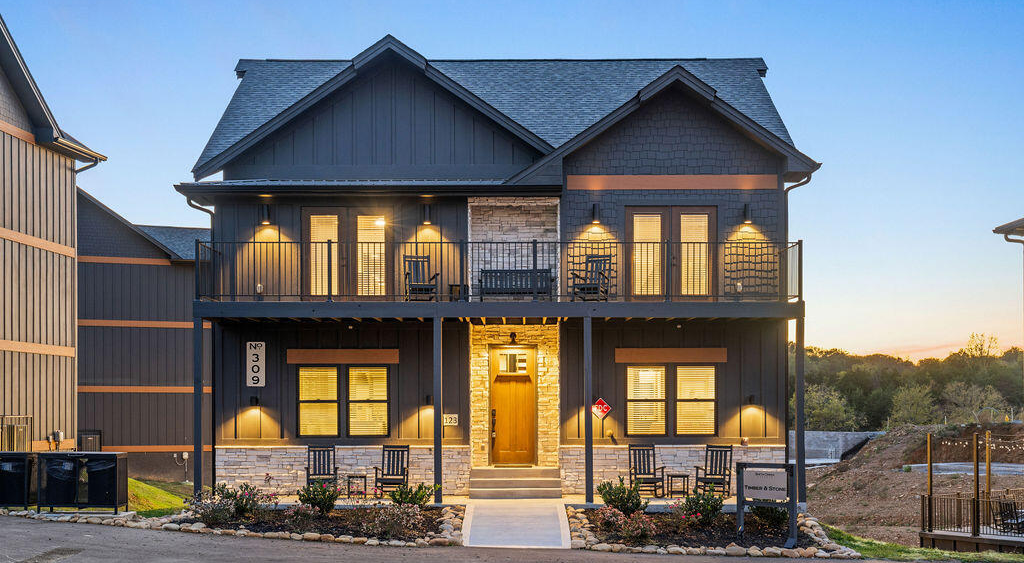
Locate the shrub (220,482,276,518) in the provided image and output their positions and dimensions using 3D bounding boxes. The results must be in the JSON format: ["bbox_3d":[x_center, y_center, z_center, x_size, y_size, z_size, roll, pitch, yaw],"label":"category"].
[{"bbox_3d":[-5.006,4.161,22.700,1.050,0.700,0.950,0,-2,0],"label":"shrub"}]

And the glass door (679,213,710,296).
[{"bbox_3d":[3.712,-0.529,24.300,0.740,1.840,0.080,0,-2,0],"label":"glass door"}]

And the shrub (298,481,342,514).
[{"bbox_3d":[-3.528,3.977,21.900,0.770,0.580,0.720,0,-2,0],"label":"shrub"}]

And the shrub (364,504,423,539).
[{"bbox_3d":[-2.142,4.339,21.600,1.030,0.620,0.900,0,-2,0],"label":"shrub"}]

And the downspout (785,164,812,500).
[{"bbox_3d":[5.851,1.154,24.400,0.560,6.700,0.130,0,-2,0],"label":"downspout"}]

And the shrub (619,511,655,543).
[{"bbox_3d":[2.230,4.397,21.400,0.660,0.580,0.620,0,-2,0],"label":"shrub"}]

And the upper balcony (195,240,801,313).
[{"bbox_3d":[-0.255,-0.049,23.450,11.550,1.420,1.680,0,-2,0],"label":"upper balcony"}]

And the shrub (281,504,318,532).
[{"bbox_3d":[-3.930,4.394,22.200,0.660,0.500,0.620,0,-2,0],"label":"shrub"}]

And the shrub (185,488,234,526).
[{"bbox_3d":[-5.393,4.047,21.300,0.880,0.670,0.800,0,-2,0],"label":"shrub"}]

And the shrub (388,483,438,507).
[{"bbox_3d":[-1.824,3.941,21.900,0.880,0.500,0.750,0,-2,0],"label":"shrub"}]

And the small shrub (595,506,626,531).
[{"bbox_3d":[1.757,4.205,21.200,0.570,0.440,0.540,0,-2,0],"label":"small shrub"}]

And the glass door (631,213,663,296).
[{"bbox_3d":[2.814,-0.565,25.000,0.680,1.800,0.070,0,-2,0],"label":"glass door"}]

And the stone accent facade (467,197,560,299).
[{"bbox_3d":[0.042,-0.624,24.850,1.880,2.250,0.300,0,-2,0],"label":"stone accent facade"}]

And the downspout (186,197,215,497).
[{"bbox_3d":[-6.518,1.360,25.000,0.550,6.300,0.250,0,-2,0],"label":"downspout"}]

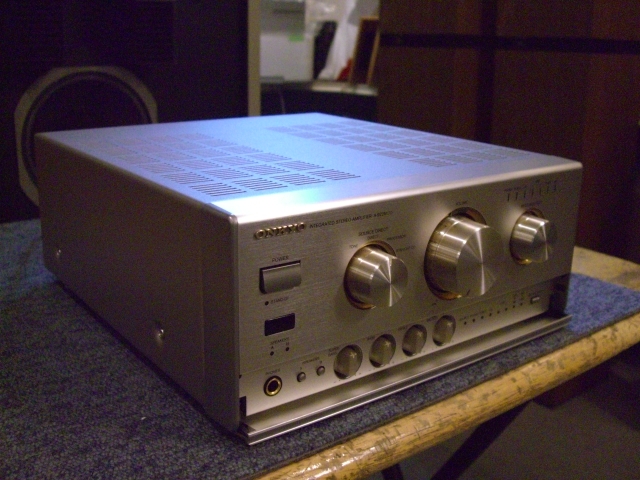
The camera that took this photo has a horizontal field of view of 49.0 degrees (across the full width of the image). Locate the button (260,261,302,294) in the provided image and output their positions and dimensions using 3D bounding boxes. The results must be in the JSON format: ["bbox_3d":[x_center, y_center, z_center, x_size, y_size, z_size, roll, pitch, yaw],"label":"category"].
[{"bbox_3d":[-0.018,0.018,0.336,0.024,0.012,0.004,-11,22,-36],"label":"button"}]

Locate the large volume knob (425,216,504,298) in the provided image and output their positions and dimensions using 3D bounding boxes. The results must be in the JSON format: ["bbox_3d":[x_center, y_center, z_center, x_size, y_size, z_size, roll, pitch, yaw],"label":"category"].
[{"bbox_3d":[0.087,0.011,0.408,0.052,0.052,0.019,-11,22,-36],"label":"large volume knob"}]

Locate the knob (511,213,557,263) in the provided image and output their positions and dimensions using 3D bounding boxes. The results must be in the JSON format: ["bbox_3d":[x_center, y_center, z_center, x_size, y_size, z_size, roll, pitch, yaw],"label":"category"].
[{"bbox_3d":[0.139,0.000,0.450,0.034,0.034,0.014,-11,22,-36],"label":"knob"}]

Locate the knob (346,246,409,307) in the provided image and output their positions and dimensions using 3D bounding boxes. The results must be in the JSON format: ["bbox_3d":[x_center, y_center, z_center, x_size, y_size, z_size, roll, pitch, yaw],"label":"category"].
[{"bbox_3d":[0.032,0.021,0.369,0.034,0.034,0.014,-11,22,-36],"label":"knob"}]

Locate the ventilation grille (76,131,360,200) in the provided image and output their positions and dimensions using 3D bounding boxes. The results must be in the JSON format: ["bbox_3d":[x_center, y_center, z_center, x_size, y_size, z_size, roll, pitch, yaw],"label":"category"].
[{"bbox_3d":[-0.072,-0.053,0.454,0.100,0.003,0.188,-11,22,-36],"label":"ventilation grille"}]

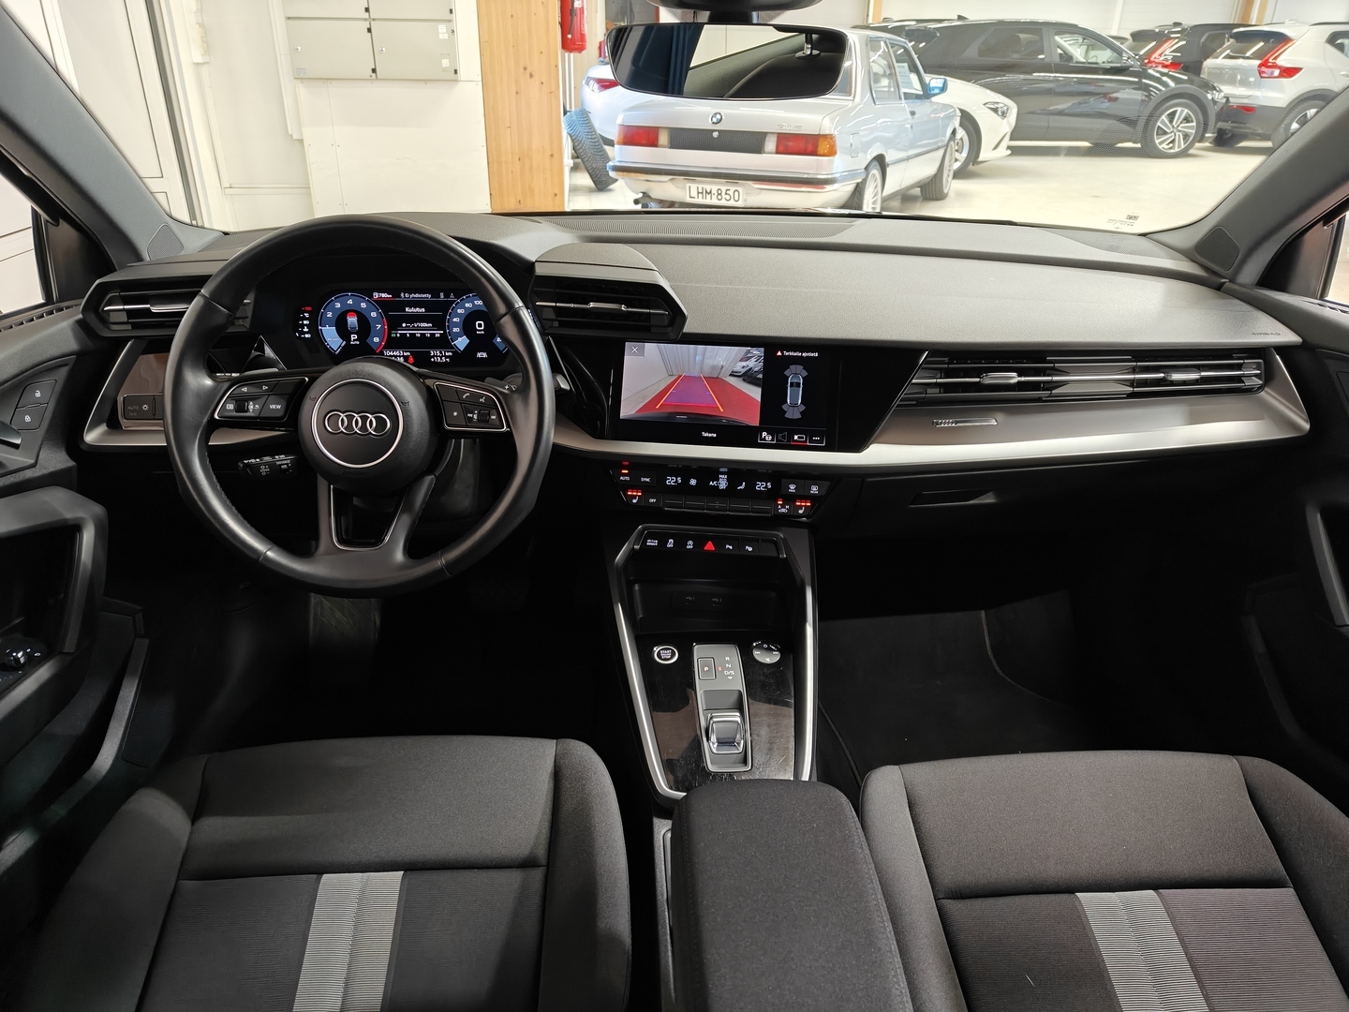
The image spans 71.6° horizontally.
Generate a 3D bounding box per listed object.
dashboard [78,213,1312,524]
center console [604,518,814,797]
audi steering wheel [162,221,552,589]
[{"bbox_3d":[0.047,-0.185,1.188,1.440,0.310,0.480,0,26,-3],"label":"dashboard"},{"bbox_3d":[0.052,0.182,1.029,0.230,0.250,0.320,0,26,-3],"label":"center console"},{"bbox_3d":[-0.305,-0.098,0.933,0.370,0.370,0.100,0,-3,-3],"label":"audi steering wheel"}]

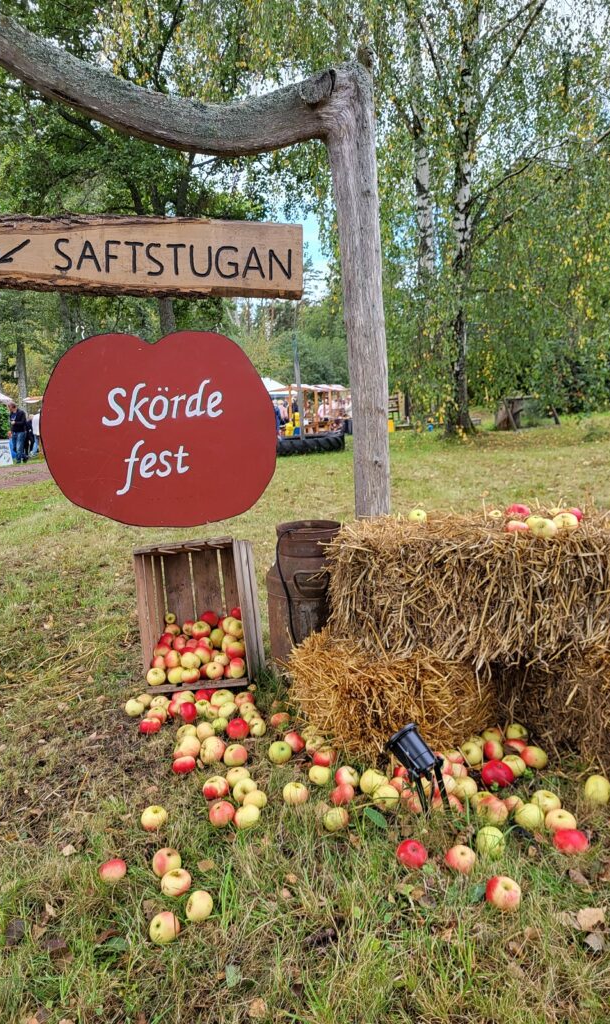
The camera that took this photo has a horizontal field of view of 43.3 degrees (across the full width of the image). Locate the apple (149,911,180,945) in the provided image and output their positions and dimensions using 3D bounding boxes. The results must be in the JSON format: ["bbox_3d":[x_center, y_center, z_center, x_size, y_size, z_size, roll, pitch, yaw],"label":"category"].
[{"bbox_3d":[-0.307,0.913,1.689,0.066,0.066,0.066,-2,8,0],"label":"apple"}]

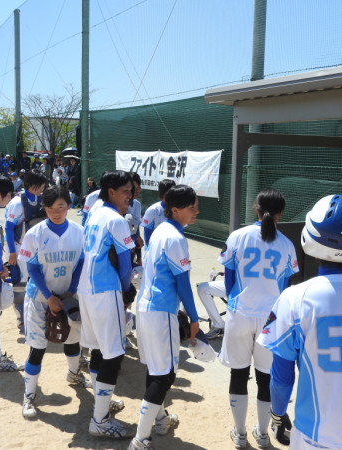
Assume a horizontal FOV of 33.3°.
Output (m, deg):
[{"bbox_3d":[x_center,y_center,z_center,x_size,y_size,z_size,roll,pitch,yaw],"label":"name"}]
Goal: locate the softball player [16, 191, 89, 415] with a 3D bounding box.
[{"bbox_3d":[-0.849,0.495,4.097,0.520,1.568,0.500,-1,8,-20],"label":"softball player"}]

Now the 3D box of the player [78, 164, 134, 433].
[{"bbox_3d":[-0.406,0.485,3.779,0.450,1.683,0.470,-5,9,-40],"label":"player"}]

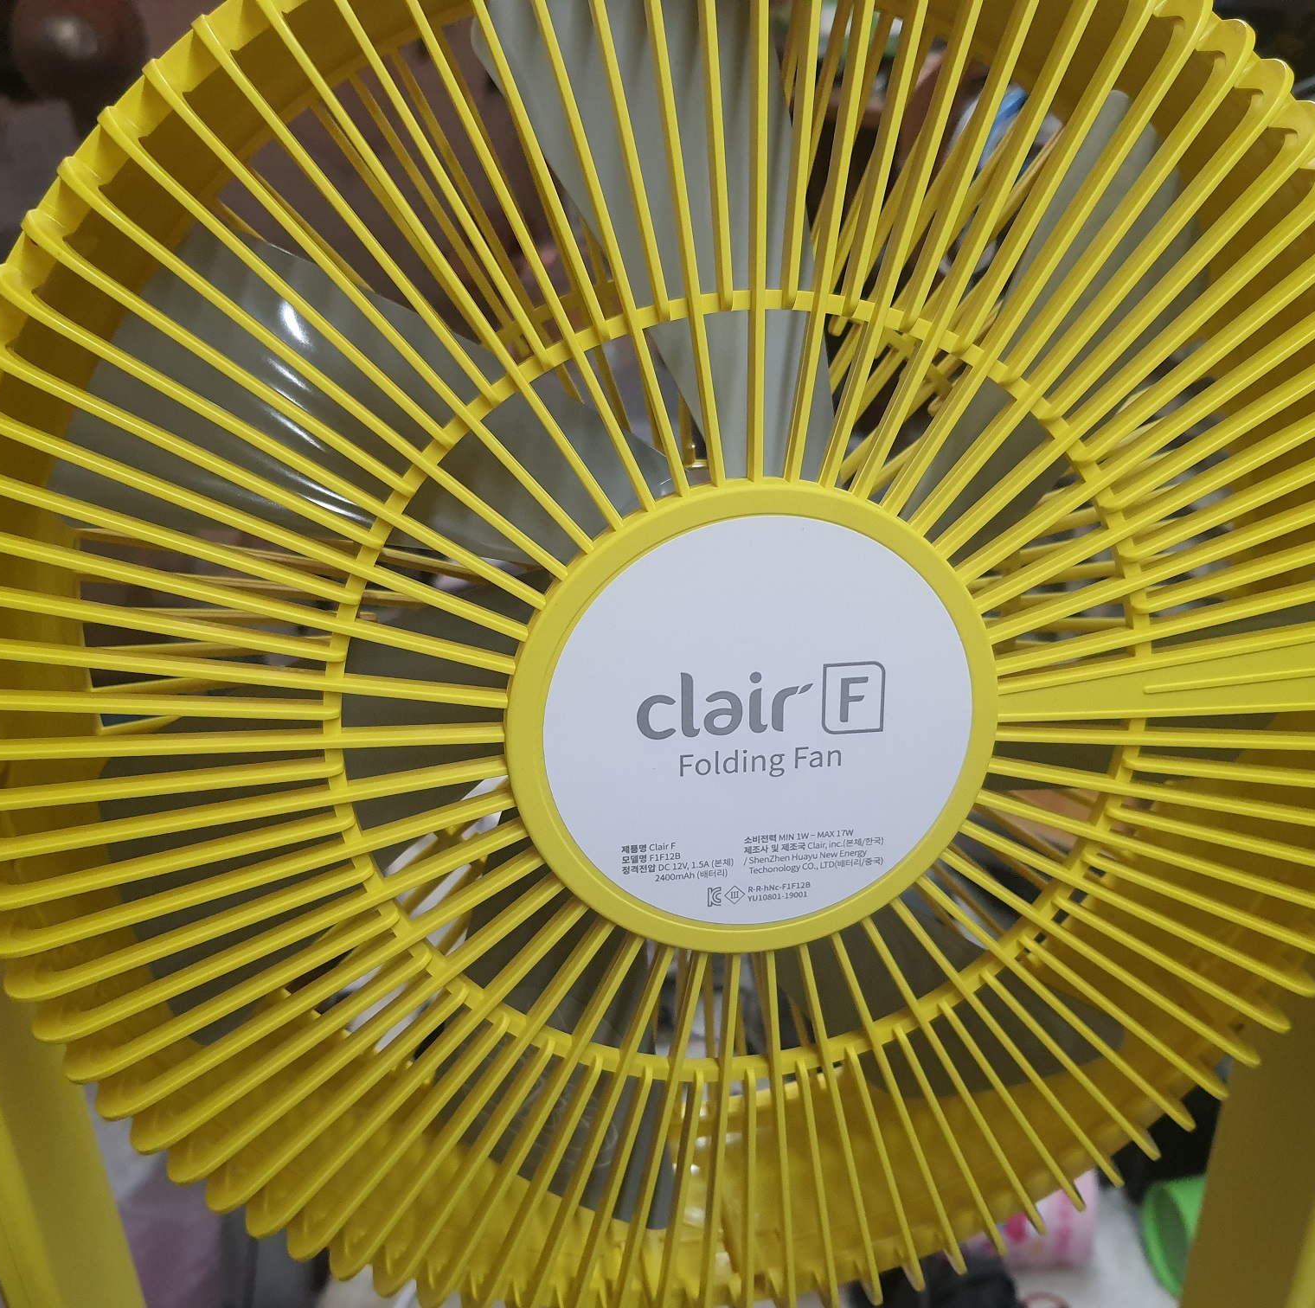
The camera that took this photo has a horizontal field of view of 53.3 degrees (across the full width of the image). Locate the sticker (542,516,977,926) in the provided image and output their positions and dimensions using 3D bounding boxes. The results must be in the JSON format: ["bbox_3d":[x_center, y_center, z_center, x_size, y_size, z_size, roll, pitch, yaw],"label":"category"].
[{"bbox_3d":[0.022,0.016,0.270,0.090,0.090,0.003,-3,19,-8],"label":"sticker"}]

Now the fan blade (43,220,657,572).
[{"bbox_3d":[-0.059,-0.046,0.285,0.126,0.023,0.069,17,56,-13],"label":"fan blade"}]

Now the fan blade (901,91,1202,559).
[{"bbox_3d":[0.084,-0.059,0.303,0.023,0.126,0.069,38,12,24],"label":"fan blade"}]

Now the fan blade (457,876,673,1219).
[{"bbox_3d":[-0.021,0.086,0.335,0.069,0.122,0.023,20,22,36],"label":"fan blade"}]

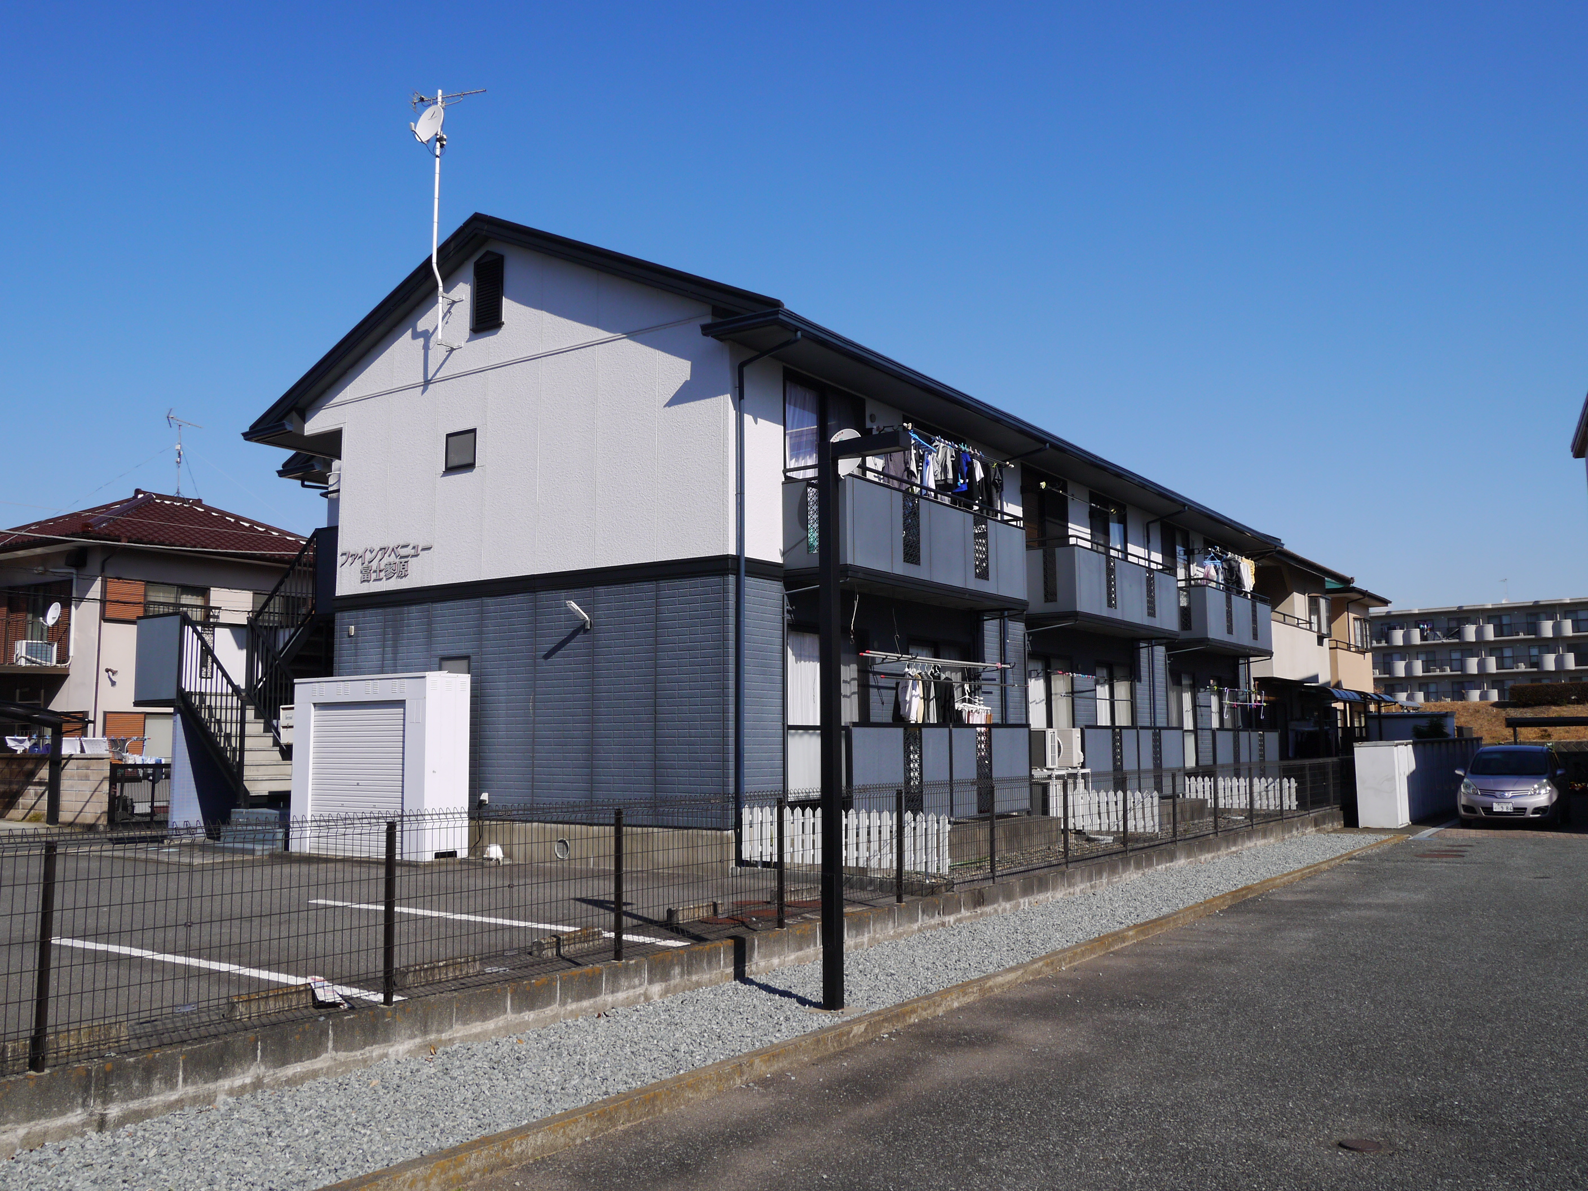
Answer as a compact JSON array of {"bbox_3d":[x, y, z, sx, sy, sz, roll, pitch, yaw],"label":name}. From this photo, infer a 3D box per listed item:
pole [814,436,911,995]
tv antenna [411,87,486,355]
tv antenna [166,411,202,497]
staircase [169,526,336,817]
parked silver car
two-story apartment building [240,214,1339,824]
[{"bbox_3d":[0.505,0.858,8.898,0.670,3.970,0.150,-5,-8,35],"label":"pole"},{"bbox_3d":[-4.741,-5.113,17.336,1.080,3.700,0.720,-7,-9,45],"label":"tv antenna"},{"bbox_3d":[-14.557,-3.312,30.590,0.500,2.028,1.100,-2,-7,19],"label":"tv antenna"},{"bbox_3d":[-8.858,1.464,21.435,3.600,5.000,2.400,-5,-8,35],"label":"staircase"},{"bbox_3d":[13.944,3.672,24.886,1.720,1.535,4.050,-5,-8,34],"label":"parked silver car"},{"bbox_3d":[1.869,0.112,25.474,10.200,8.500,21.800,-5,-8,35],"label":"two-story apartment building"}]

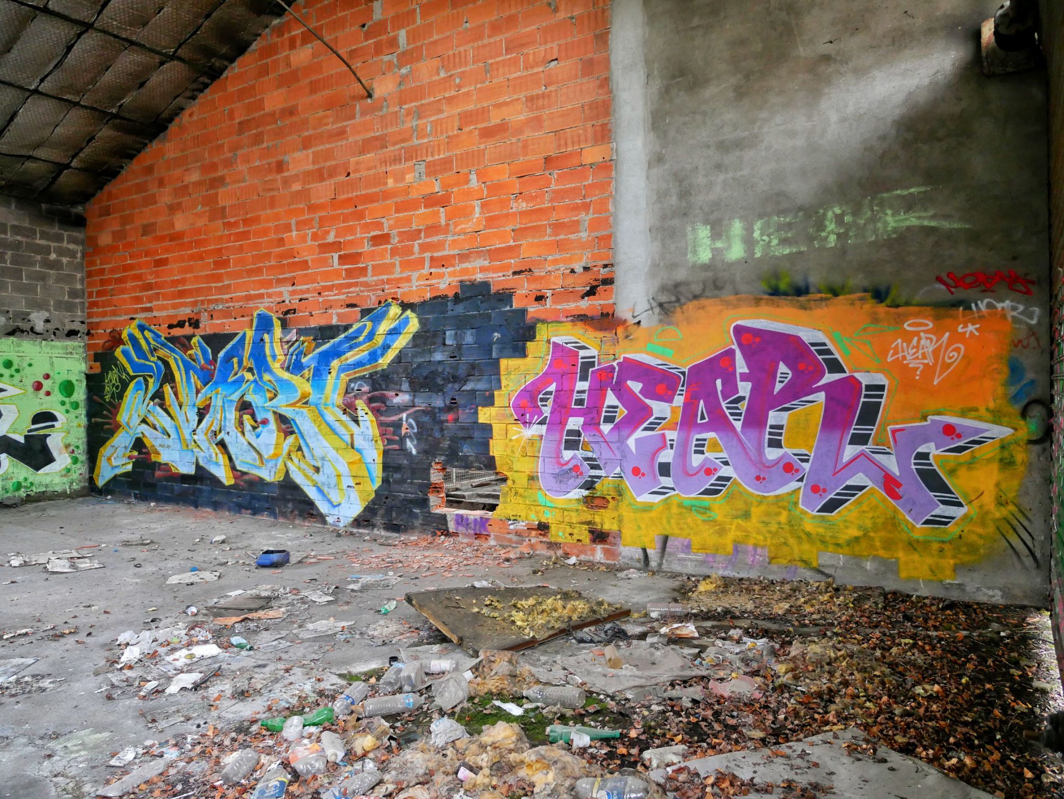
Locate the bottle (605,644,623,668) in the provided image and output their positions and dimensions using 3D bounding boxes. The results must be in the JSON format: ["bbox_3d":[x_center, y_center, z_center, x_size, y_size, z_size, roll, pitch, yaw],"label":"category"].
[{"bbox_3d":[0.444,1.398,4.038,0.080,0.075,0.200,0,-2,0],"label":"bottle"}]

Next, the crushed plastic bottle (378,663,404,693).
[{"bbox_3d":[-0.698,1.399,3.739,0.090,0.080,0.265,0,0,4],"label":"crushed plastic bottle"}]

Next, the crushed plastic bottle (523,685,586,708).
[{"bbox_3d":[0.102,1.387,3.458,0.295,0.090,0.093,0,0,8],"label":"crushed plastic bottle"}]

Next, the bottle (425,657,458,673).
[{"bbox_3d":[-0.488,1.404,3.882,0.205,0.068,0.070,0,0,1],"label":"bottle"}]

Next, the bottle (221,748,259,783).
[{"bbox_3d":[-1.110,1.393,2.811,0.078,0.072,0.190,0,0,9],"label":"bottle"}]

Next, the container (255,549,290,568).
[{"bbox_3d":[-2.390,1.451,6.801,0.270,0.125,0.190,0,0,12],"label":"container"}]

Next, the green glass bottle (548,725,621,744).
[{"bbox_3d":[0.218,1.395,3.081,0.300,0.074,0.077,1,-1,-2],"label":"green glass bottle"}]

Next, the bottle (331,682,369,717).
[{"bbox_3d":[-0.844,1.394,3.449,0.085,0.082,0.295,0,1,8],"label":"bottle"}]

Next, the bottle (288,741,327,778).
[{"bbox_3d":[-0.870,1.390,2.855,0.122,0.085,0.215,0,0,-22],"label":"bottle"}]

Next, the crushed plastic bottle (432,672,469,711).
[{"bbox_3d":[-0.371,1.379,3.484,0.130,0.075,0.220,-1,13,26],"label":"crushed plastic bottle"}]

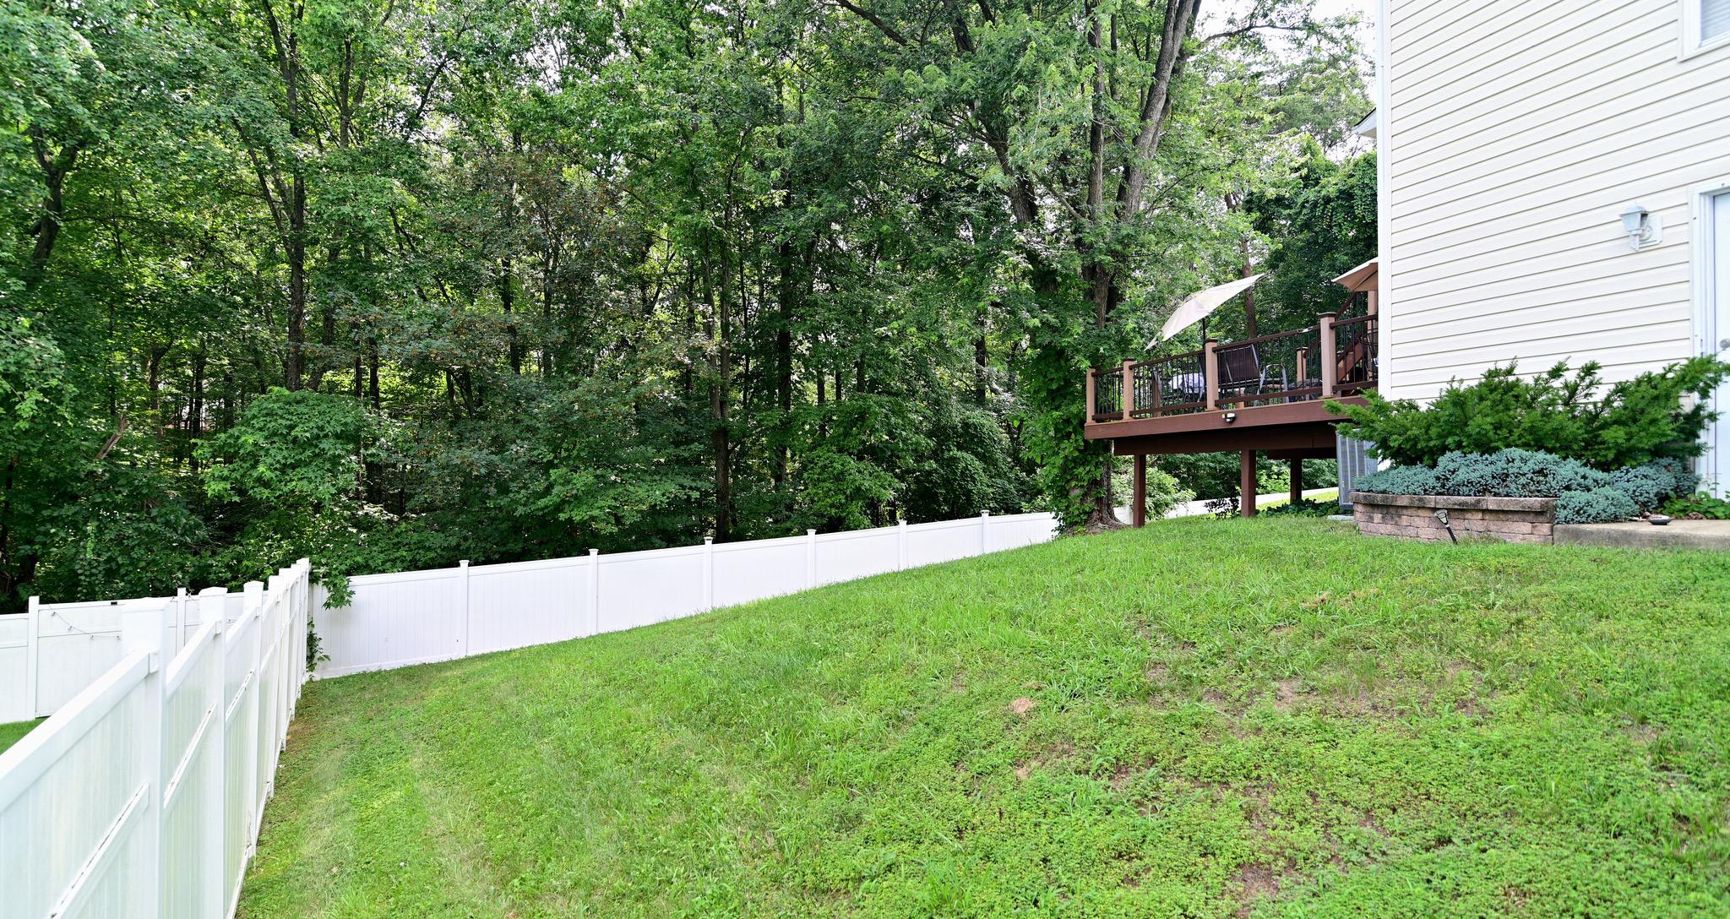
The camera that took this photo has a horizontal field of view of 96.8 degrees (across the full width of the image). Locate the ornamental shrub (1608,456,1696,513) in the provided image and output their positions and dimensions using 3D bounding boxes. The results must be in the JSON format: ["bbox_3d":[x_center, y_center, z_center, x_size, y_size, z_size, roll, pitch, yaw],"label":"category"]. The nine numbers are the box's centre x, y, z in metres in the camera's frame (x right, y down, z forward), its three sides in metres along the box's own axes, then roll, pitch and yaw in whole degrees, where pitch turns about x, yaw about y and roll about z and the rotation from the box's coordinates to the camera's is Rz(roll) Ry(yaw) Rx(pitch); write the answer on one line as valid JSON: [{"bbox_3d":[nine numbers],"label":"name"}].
[{"bbox_3d":[4.990,0.165,4.870,0.500,0.350,0.450,1,-1,-21],"label":"ornamental shrub"}]

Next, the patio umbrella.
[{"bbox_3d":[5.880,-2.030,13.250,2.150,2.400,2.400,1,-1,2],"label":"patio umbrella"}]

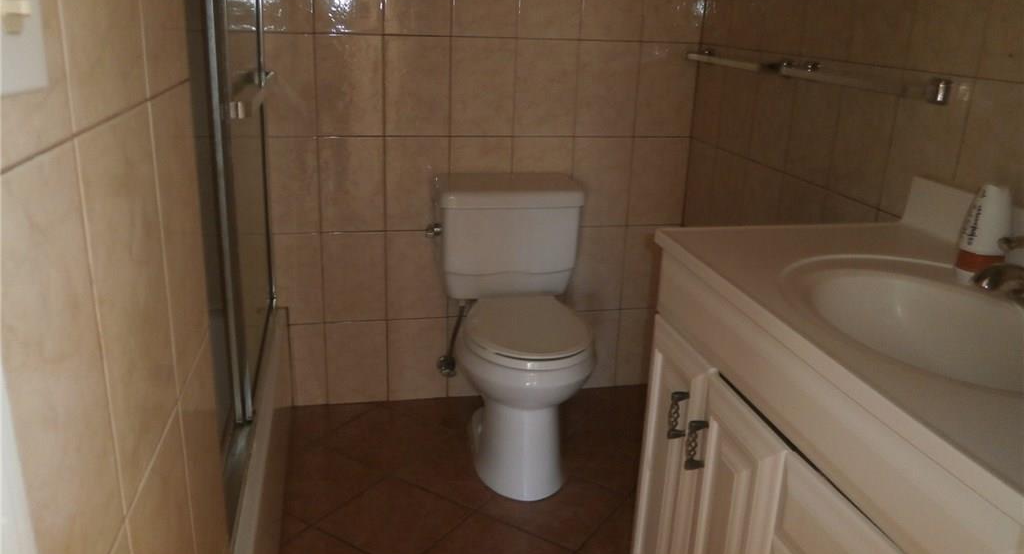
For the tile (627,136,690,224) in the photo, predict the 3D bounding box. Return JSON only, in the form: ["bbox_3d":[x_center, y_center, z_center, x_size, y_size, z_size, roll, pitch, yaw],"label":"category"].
[{"bbox_3d":[0.497,-0.321,2.606,0.203,0.304,0.010,-2,19,-12],"label":"tile"}]

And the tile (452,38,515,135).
[{"bbox_3d":[-0.089,-0.586,2.380,0.203,0.304,0.010,-2,19,-12],"label":"tile"}]

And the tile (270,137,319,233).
[{"bbox_3d":[-0.689,-0.278,2.346,0.200,0.300,0.010,-2,19,-12],"label":"tile"}]

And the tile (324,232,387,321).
[{"bbox_3d":[-0.507,0.001,2.487,0.200,0.301,0.010,-2,19,-12],"label":"tile"}]

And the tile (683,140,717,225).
[{"bbox_3d":[0.623,-0.291,2.535,0.010,0.304,0.195,-2,19,-11],"label":"tile"}]

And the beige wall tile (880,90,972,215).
[{"bbox_3d":[0.816,-0.249,1.508,0.010,0.300,0.200,-2,19,-12],"label":"beige wall tile"}]

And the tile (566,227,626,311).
[{"bbox_3d":[0.287,-0.025,2.650,0.200,0.301,0.010,-2,19,-12],"label":"tile"}]

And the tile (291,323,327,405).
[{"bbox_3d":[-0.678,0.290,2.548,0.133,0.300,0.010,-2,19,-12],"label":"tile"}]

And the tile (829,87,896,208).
[{"bbox_3d":[0.780,-0.314,1.690,0.010,0.301,0.200,-2,19,-12],"label":"tile"}]

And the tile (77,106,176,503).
[{"bbox_3d":[-0.320,0.018,0.648,0.010,0.304,0.203,-2,19,-11],"label":"tile"}]

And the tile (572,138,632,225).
[{"bbox_3d":[0.297,-0.314,2.563,0.203,0.304,0.010,-2,19,-12],"label":"tile"}]

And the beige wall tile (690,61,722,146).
[{"bbox_3d":[0.632,-0.575,2.439,0.010,0.304,0.195,-2,19,-11],"label":"beige wall tile"}]

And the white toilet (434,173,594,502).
[{"bbox_3d":[0.015,0.160,2.287,0.439,0.780,0.680,-2,19,-12],"label":"white toilet"}]

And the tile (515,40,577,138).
[{"bbox_3d":[0.109,-0.593,2.423,0.203,0.304,0.010,-2,19,-12],"label":"tile"}]

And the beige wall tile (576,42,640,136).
[{"bbox_3d":[0.304,-0.595,2.450,0.200,0.300,0.010,-2,19,-12],"label":"beige wall tile"}]

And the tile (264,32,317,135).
[{"bbox_3d":[-0.679,-0.560,2.254,0.200,0.301,0.010,-2,19,-12],"label":"tile"}]

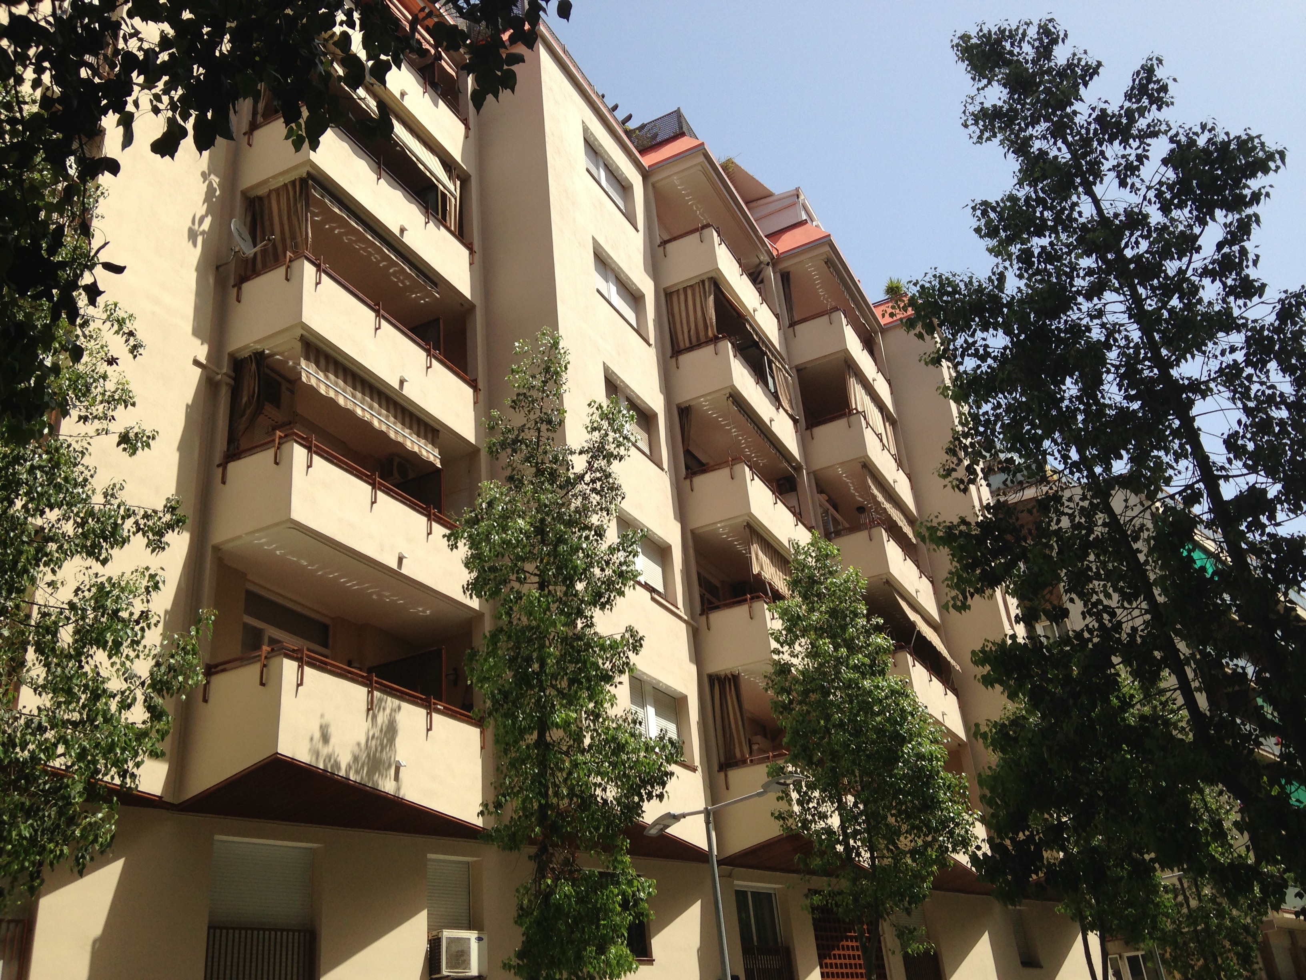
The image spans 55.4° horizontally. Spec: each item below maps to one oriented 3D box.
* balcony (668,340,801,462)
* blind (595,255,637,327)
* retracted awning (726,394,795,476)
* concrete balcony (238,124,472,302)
[{"bbox_3d":[1.879,-1.712,27.684,1.470,1.176,4.263,-17,-28,21],"label":"balcony"},{"bbox_3d":[-0.812,-3.898,25.021,0.101,1.247,2.184,-17,-29,22],"label":"blind"},{"bbox_3d":[2.355,-1.156,26.579,0.232,0.246,3.741,-17,-29,22],"label":"retracted awning"},{"bbox_3d":[-4.880,-4.455,20.746,1.470,1.176,4.263,-17,-28,21],"label":"concrete balcony"}]

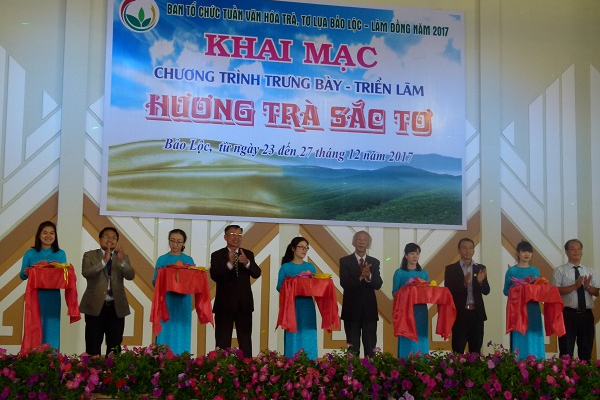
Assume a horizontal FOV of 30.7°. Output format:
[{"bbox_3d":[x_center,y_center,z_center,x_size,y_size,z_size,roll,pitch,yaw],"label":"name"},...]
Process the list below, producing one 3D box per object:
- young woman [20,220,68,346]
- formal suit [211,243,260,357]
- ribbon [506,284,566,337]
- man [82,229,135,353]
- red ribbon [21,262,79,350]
[{"bbox_3d":[-2.433,1.022,10.261,0.440,1.647,0.400,3,-7,-18],"label":"young woman"},{"bbox_3d":[-0.650,1.171,10.765,0.470,1.448,0.370,3,-7,-17],"label":"formal suit"},{"bbox_3d":[2.448,1.149,11.305,0.524,0.549,0.360,2,-8,-10],"label":"ribbon"},{"bbox_3d":[-1.914,1.075,10.669,0.520,1.633,0.420,2,-8,-8],"label":"man"},{"bbox_3d":[-2.320,1.005,10.085,0.530,0.818,0.380,3,-7,-17],"label":"red ribbon"}]

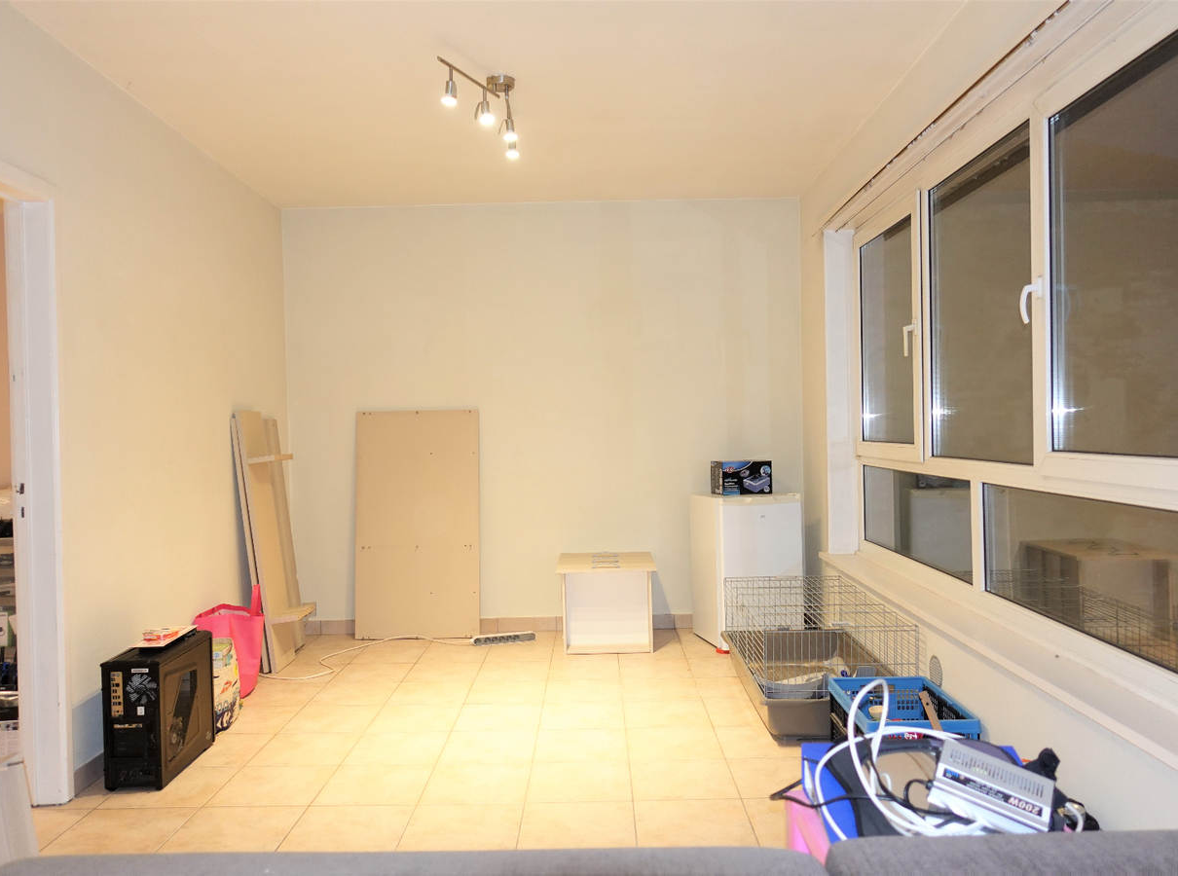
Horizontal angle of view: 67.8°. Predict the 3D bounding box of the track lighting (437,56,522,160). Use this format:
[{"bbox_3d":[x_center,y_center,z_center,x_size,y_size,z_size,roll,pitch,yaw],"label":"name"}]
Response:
[{"bbox_3d":[-0.395,-1.268,3.345,0.157,0.218,0.780,-1,1,15],"label":"track lighting"}]

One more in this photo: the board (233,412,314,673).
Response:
[{"bbox_3d":[-1.630,0.524,4.696,0.192,1.332,0.660,-7,1,0],"label":"board"}]

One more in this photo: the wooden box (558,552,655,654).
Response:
[{"bbox_3d":[0.104,0.916,4.929,0.538,0.468,0.546,-1,1,0],"label":"wooden box"}]

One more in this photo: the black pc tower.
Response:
[{"bbox_3d":[-1.566,0.985,3.214,0.200,0.432,0.442,-1,1,0],"label":"black pc tower"}]

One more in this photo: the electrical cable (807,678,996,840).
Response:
[{"bbox_3d":[0.494,0.501,1.422,0.260,0.180,0.320,-1,1,0],"label":"electrical cable"}]

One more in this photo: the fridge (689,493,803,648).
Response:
[{"bbox_3d":[0.876,0.728,4.870,0.466,0.814,0.432,-1,1,-15],"label":"fridge"}]

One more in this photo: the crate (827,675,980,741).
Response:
[{"bbox_3d":[1.083,1.028,3.063,0.358,0.240,0.486,-1,1,0],"label":"crate"}]

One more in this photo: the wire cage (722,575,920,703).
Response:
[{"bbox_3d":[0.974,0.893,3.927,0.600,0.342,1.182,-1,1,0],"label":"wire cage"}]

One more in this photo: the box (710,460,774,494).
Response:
[{"bbox_3d":[0.850,0.220,4.891,0.291,0.181,0.166,-1,1,-15],"label":"box"}]

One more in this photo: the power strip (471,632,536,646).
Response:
[{"bbox_3d":[-0.478,1.134,4.974,0.353,0.055,0.043,-1,1,-16],"label":"power strip"}]

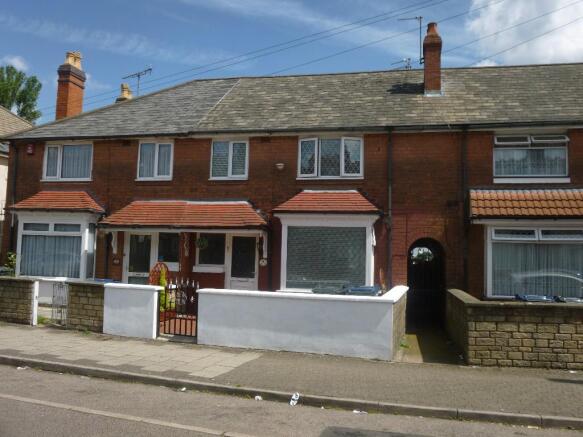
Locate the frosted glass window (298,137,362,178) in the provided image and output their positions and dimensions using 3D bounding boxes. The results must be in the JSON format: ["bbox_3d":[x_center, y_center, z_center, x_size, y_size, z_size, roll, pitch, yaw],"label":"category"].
[{"bbox_3d":[0.969,-1.488,12.927,1.623,1.049,0.120,0,-5,12],"label":"frosted glass window"}]

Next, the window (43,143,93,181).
[{"bbox_3d":[-6.142,-1.560,14.397,1.523,1.066,0.100,0,-5,12],"label":"window"}]

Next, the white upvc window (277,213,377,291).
[{"bbox_3d":[0.844,0.810,12.472,2.178,1.783,0.400,0,-5,12],"label":"white upvc window"}]

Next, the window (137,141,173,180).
[{"bbox_3d":[-3.603,-1.528,13.879,1.026,1.071,0.100,0,-5,12],"label":"window"}]

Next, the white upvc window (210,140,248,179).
[{"bbox_3d":[-1.588,-1.501,13.467,1.022,1.015,0.100,0,-5,12],"label":"white upvc window"}]

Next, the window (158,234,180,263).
[{"bbox_3d":[-3.180,0.755,13.590,0.570,0.777,0.080,0,-5,12],"label":"window"}]

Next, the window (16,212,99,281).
[{"bbox_3d":[-6.269,0.787,13.918,2.039,1.704,0.400,0,-5,12],"label":"window"}]

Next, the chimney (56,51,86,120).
[{"bbox_3d":[-7.093,-4.068,16.797,0.490,2.720,0.830,0,-5,12],"label":"chimney"}]

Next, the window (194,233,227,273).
[{"bbox_3d":[-2.059,0.870,13.363,0.833,1.018,0.100,0,-5,12],"label":"window"}]

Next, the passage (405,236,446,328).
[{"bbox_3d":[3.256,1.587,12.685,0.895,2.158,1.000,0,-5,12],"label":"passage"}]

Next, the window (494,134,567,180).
[{"bbox_3d":[5.462,-1.389,11.996,1.606,1.027,0.200,0,-5,12],"label":"window"}]

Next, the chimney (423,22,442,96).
[{"bbox_3d":[3.872,-4.318,14.403,0.490,2.130,0.680,0,-5,12],"label":"chimney"}]

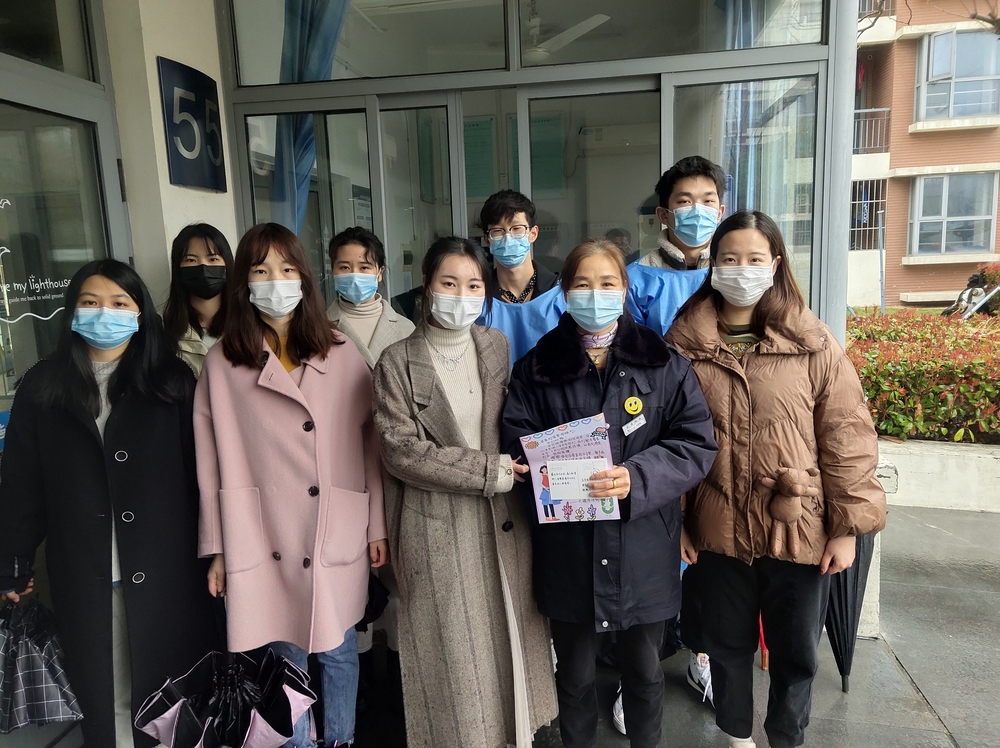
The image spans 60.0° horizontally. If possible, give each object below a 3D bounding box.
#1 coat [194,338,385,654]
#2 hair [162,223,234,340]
[{"bbox_3d":[-0.555,0.306,2.320,0.465,0.840,0.290,-4,11,-10],"label":"coat"},{"bbox_3d":[-0.898,-0.278,2.600,0.210,0.345,0.220,-5,11,-14],"label":"hair"}]

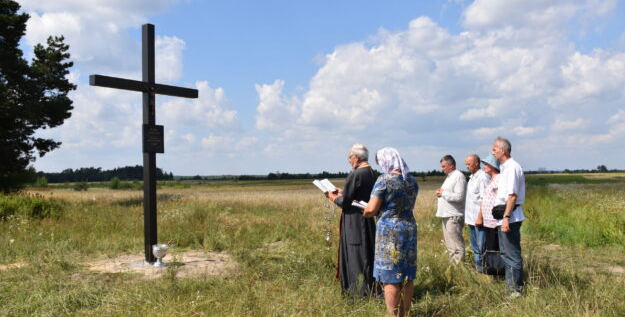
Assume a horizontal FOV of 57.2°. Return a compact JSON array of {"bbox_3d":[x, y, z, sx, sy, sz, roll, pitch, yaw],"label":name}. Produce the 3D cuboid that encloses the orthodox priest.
[{"bbox_3d":[0.475,0.715,6.570,0.560,1.750,0.530,-2,-2,35],"label":"orthodox priest"}]

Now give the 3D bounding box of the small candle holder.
[{"bbox_3d":[-2.345,1.507,8.900,0.260,0.340,0.260,-1,-2,0],"label":"small candle holder"}]

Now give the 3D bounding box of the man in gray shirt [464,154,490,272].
[{"bbox_3d":[2.300,0.795,7.900,0.380,1.700,0.520,-1,-2,-5],"label":"man in gray shirt"}]

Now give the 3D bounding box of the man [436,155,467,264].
[{"bbox_3d":[2.090,0.797,8.600,0.450,1.700,0.520,-1,-2,-1],"label":"man"}]

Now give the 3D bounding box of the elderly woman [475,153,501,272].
[{"bbox_3d":[2.320,0.750,7.350,0.380,1.650,0.480,-1,-2,-5],"label":"elderly woman"}]

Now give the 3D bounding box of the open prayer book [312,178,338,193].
[{"bbox_3d":[0.153,0.322,6.750,0.200,0.050,0.250,40,22,30],"label":"open prayer book"}]

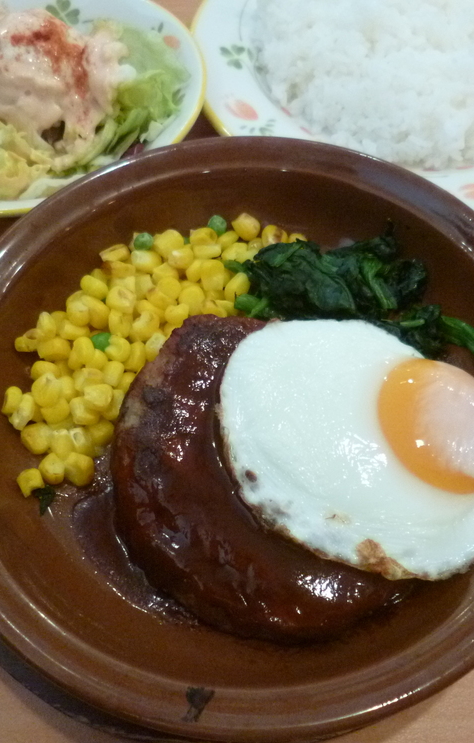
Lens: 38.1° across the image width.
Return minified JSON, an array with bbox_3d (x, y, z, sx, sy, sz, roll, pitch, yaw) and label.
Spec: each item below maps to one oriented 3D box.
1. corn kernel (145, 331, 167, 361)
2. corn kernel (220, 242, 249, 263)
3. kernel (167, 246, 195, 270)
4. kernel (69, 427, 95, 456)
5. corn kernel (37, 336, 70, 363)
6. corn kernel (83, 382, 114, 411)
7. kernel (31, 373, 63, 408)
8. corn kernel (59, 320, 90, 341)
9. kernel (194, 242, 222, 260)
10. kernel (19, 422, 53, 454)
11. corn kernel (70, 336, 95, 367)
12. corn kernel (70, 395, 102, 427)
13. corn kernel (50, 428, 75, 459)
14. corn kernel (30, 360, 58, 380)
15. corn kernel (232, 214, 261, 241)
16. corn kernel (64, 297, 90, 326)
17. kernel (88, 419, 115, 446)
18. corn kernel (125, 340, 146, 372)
[{"bbox_3d":[-0.030,-0.009,0.251,0.007,0.007,0.010,14,65,6],"label":"corn kernel"},{"bbox_3d":[-0.001,-0.045,0.261,0.011,0.007,0.008,-22,66,-13],"label":"corn kernel"},{"bbox_3d":[-0.023,-0.046,0.279,0.011,0.008,0.009,-17,62,-9],"label":"kernel"},{"bbox_3d":[-0.057,0.026,0.251,0.009,0.007,0.011,-29,65,-15],"label":"kernel"},{"bbox_3d":[-0.071,-0.009,0.266,0.013,0.008,0.009,0,61,0],"label":"corn kernel"},{"bbox_3d":[-0.051,0.009,0.252,0.010,0.007,0.009,10,62,6],"label":"corn kernel"},{"bbox_3d":[-0.066,0.007,0.238,0.009,0.007,0.012,-14,63,-7],"label":"kernel"},{"bbox_3d":[-0.060,-0.015,0.255,0.010,0.007,0.007,15,65,6],"label":"corn kernel"},{"bbox_3d":[-0.011,-0.047,0.274,0.010,0.008,0.006,-4,81,-2],"label":"kernel"},{"bbox_3d":[-0.066,0.022,0.227,0.010,0.008,0.009,27,66,11],"label":"kernel"},{"bbox_3d":[-0.053,-0.007,0.236,0.007,0.007,0.010,-16,65,-10],"label":"corn kernel"},{"bbox_3d":[-0.051,0.013,0.229,0.010,0.008,0.009,37,68,15],"label":"corn kernel"},{"bbox_3d":[-0.060,0.025,0.235,0.008,0.007,0.011,-14,63,-7],"label":"corn kernel"},{"bbox_3d":[-0.069,0.000,0.248,0.010,0.007,0.009,5,62,3],"label":"corn kernel"},{"bbox_3d":[0.004,-0.055,0.261,0.011,0.008,0.010,38,68,16],"label":"corn kernel"},{"bbox_3d":[-0.063,-0.024,0.272,0.009,0.008,0.011,-13,62,-7],"label":"corn kernel"},{"bbox_3d":[-0.047,0.022,0.239,0.009,0.007,0.008,-25,67,-13],"label":"kernel"},{"bbox_3d":[-0.039,-0.006,0.265,0.007,0.008,0.012,4,61,2],"label":"corn kernel"}]

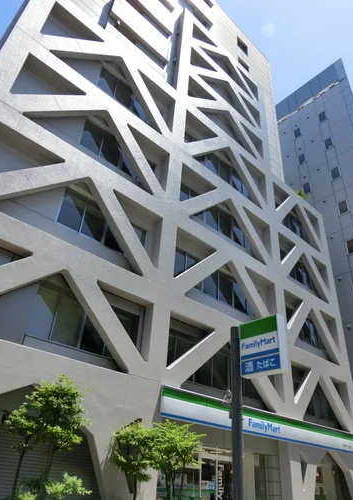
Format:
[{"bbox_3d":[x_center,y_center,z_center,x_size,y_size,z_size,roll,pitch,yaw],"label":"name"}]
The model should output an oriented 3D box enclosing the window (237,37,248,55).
[{"bbox_3d":[5.438,-16.729,29.741,1.264,1.370,0.120,28,-38,-32],"label":"window"}]

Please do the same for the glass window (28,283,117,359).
[{"bbox_3d":[-2.954,2.286,11.249,3.200,1.605,0.120,28,-38,-32],"label":"glass window"}]

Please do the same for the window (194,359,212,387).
[{"bbox_3d":[1.090,4.461,14.130,0.965,1.576,0.100,28,-38,-32],"label":"window"}]

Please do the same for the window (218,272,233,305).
[{"bbox_3d":[2.310,1.799,16.733,0.995,1.487,0.100,28,-38,-32],"label":"window"}]

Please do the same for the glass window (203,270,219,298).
[{"bbox_3d":[1.561,1.399,16.197,1.014,1.487,0.100,28,-38,-32],"label":"glass window"}]

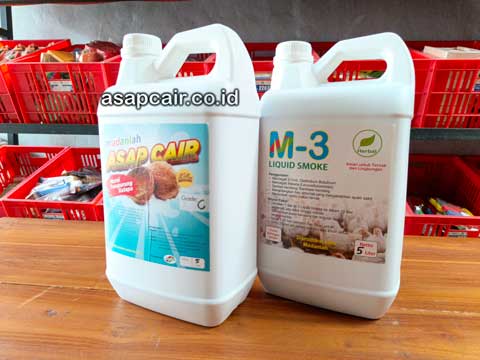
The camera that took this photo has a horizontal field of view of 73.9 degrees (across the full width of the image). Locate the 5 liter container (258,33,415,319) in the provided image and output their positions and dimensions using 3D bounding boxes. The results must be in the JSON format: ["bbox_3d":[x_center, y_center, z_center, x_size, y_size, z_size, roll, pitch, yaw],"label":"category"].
[{"bbox_3d":[0.121,-0.012,0.418,0.176,0.323,0.122,5,10,28],"label":"5 liter container"}]

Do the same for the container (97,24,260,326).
[{"bbox_3d":[-0.070,-0.011,0.397,0.172,0.327,0.128,4,9,21],"label":"container"}]

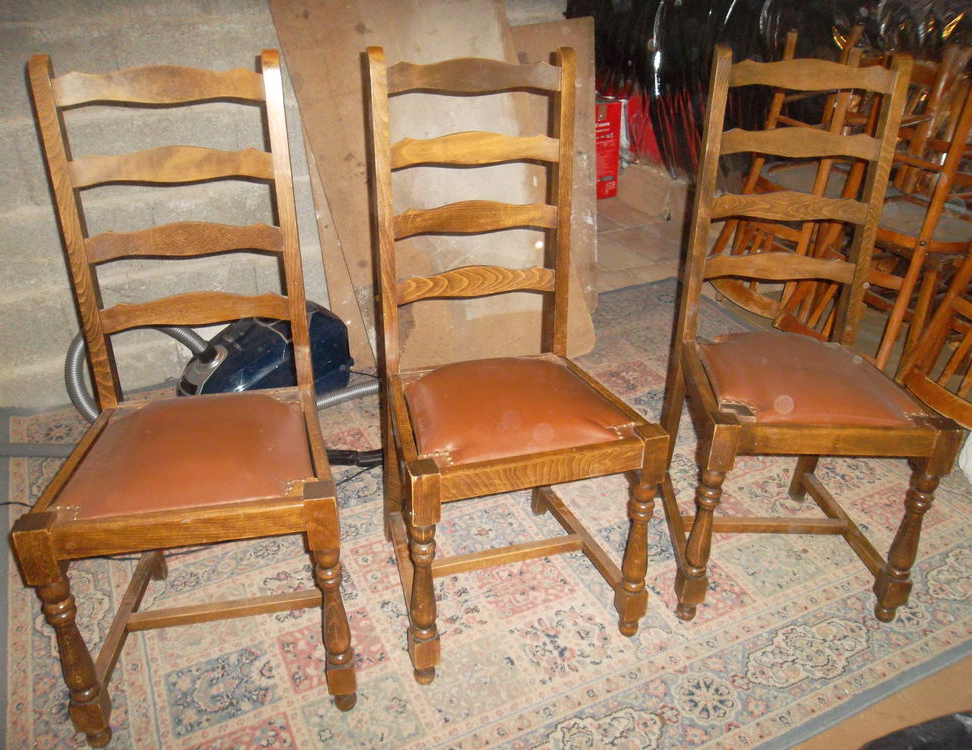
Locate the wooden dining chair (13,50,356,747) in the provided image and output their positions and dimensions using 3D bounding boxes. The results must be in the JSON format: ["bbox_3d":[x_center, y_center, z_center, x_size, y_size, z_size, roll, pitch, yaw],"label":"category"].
[{"bbox_3d":[-0.487,0.050,1.301,0.451,1.059,0.467,-5,28,-11],"label":"wooden dining chair"}]

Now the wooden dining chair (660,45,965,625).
[{"bbox_3d":[0.626,-0.062,1.556,0.451,1.059,0.467,1,27,-1],"label":"wooden dining chair"}]

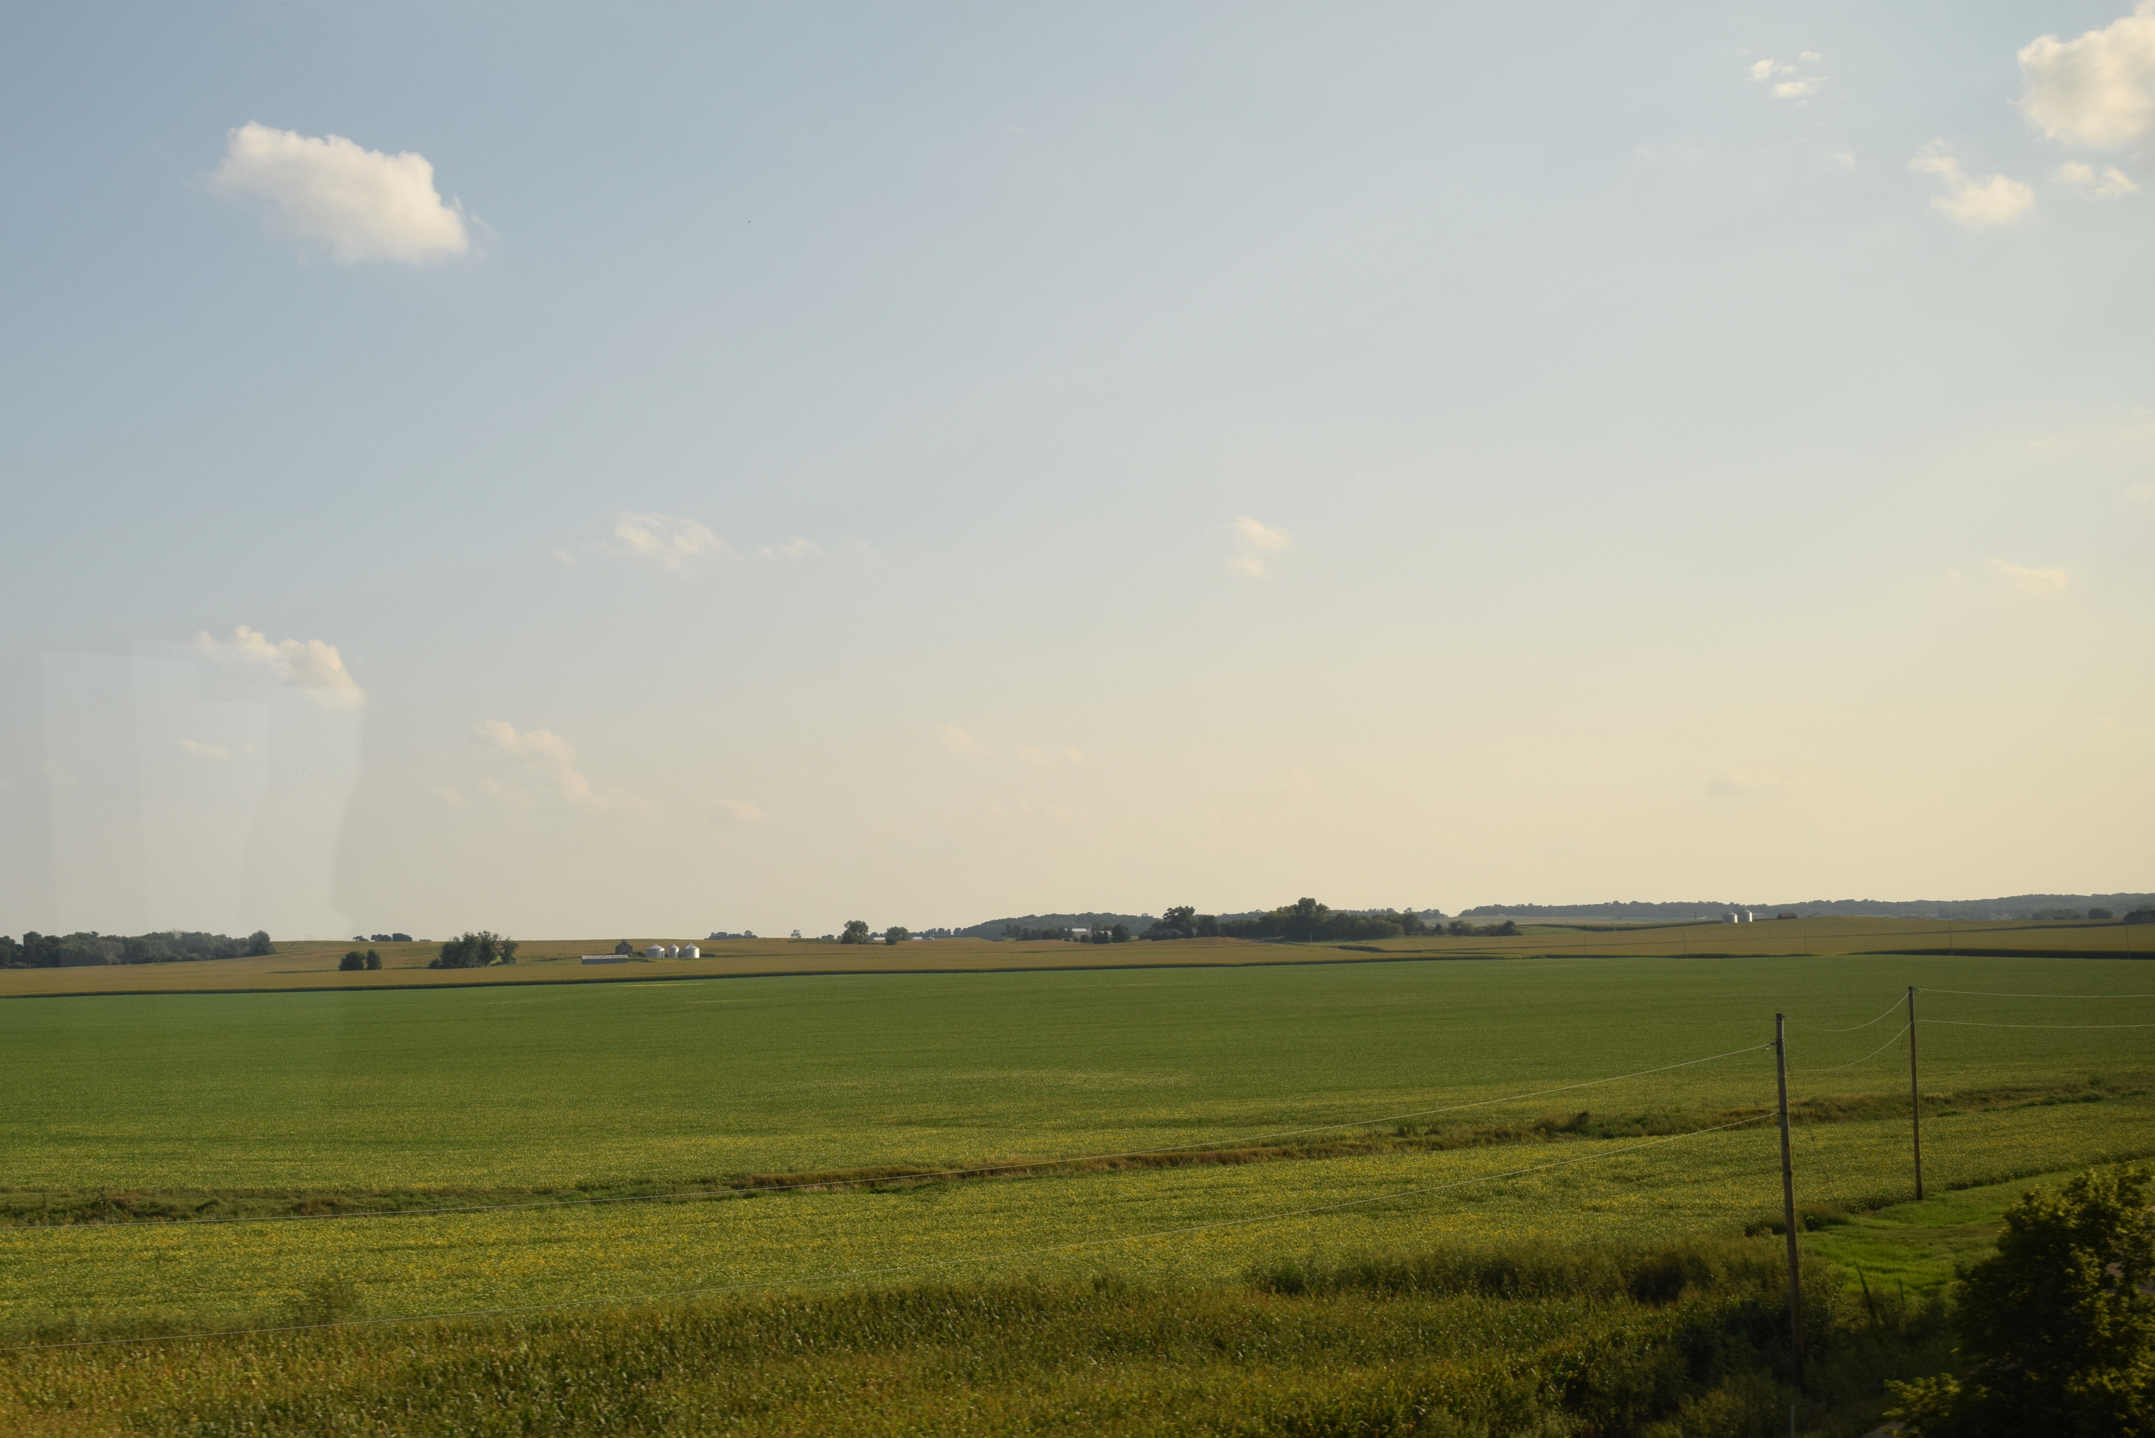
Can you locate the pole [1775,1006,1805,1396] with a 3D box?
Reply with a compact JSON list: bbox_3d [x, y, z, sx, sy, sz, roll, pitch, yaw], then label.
[{"bbox_3d":[17.494,11.804,61.674,0.250,9.100,0.250,-3,-5,15],"label":"pole"}]

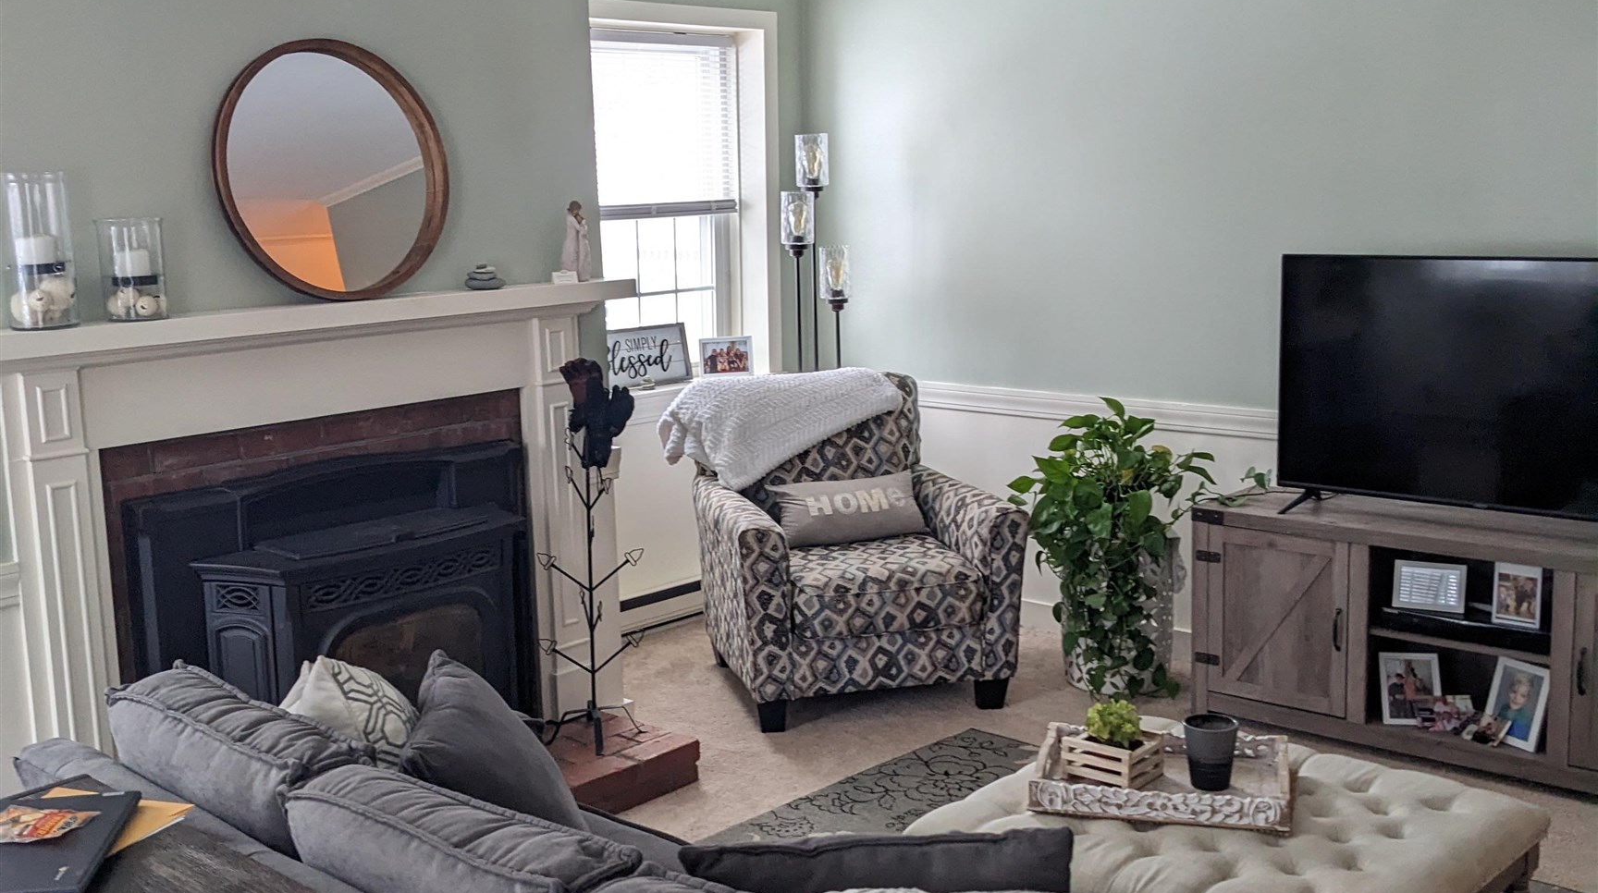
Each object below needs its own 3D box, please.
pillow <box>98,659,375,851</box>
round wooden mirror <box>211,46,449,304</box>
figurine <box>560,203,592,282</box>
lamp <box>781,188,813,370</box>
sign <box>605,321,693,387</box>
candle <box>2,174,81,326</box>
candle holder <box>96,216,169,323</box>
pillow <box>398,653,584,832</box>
[{"bbox_3d":[-0.707,0.558,2.256,0.510,0.460,0.180,7,25,43],"label":"pillow"},{"bbox_3d":[-1.080,-0.644,3.891,0.050,0.605,0.605,2,9,42],"label":"round wooden mirror"},{"bbox_3d":[-0.594,-0.543,4.424,0.075,0.217,0.060,-7,11,-30],"label":"figurine"},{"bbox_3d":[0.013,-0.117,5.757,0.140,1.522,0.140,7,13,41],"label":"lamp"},{"bbox_3d":[-0.565,-0.309,5.763,0.450,0.205,0.025,-9,2,-39],"label":"sign"},{"bbox_3d":[-1.536,-0.398,3.385,0.120,0.317,0.120,7,13,41],"label":"candle"},{"bbox_3d":[-1.413,-0.375,3.526,0.122,0.220,0.122,7,13,41],"label":"candle holder"},{"bbox_3d":[-0.409,0.556,2.409,0.180,0.450,0.460,-35,12,-1],"label":"pillow"}]

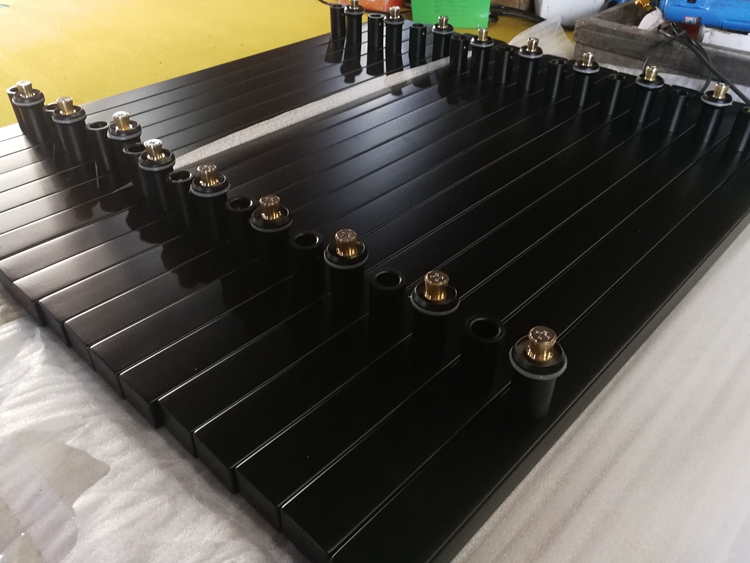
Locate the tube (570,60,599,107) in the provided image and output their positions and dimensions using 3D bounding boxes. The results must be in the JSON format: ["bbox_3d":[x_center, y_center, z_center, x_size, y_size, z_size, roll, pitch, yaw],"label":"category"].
[{"bbox_3d":[0.282,-0.268,0.793,0.034,0.052,0.034,32,49,33],"label":"tube"}]

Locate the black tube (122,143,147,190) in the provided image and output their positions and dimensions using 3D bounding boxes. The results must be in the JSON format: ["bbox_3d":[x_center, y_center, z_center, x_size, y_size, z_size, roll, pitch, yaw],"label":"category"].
[{"bbox_3d":[-0.233,-0.111,0.581,0.025,0.045,0.025,32,48,33],"label":"black tube"}]

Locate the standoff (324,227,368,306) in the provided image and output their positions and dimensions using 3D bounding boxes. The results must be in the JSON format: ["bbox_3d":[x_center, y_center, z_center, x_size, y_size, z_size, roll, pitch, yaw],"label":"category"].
[{"bbox_3d":[-0.022,-0.008,0.459,0.035,0.066,0.035,0,39,0],"label":"standoff"}]

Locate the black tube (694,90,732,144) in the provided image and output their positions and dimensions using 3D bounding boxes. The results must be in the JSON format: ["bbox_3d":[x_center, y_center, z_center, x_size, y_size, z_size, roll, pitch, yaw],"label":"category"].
[{"bbox_3d":[0.387,-0.190,0.677,0.030,0.050,0.030,32,48,33],"label":"black tube"}]

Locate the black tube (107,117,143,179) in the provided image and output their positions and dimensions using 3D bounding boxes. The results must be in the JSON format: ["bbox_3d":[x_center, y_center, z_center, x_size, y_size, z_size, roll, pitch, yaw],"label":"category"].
[{"bbox_3d":[-0.259,-0.140,0.621,0.035,0.056,0.035,32,49,33],"label":"black tube"}]

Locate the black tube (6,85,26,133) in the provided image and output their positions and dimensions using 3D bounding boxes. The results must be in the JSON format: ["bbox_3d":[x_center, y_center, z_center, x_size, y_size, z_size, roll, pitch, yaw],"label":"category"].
[{"bbox_3d":[-0.431,-0.213,0.719,0.025,0.046,0.025,32,49,33],"label":"black tube"}]

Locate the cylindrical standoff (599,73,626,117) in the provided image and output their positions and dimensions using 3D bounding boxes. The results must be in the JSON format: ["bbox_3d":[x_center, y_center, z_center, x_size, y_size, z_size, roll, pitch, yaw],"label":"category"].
[{"bbox_3d":[0.298,-0.235,0.738,0.025,0.045,0.025,0,39,0],"label":"cylindrical standoff"}]

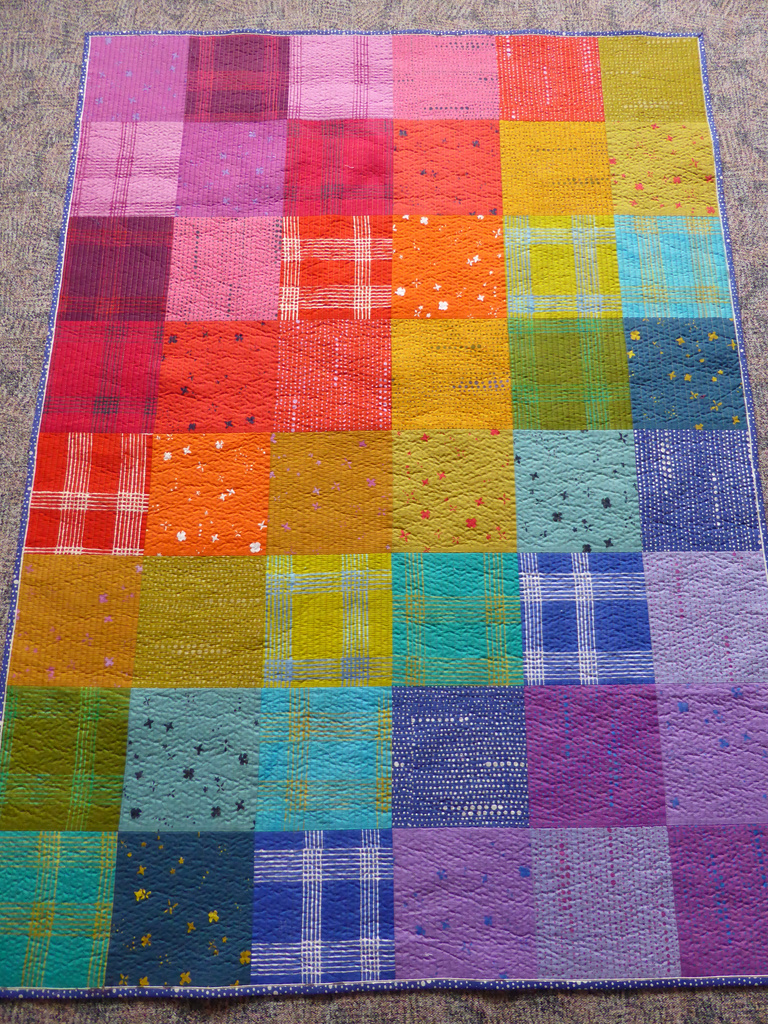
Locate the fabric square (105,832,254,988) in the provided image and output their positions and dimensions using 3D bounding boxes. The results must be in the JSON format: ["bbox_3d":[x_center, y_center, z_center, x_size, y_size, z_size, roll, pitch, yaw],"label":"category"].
[{"bbox_3d":[-0.318,0.625,1.168,0.222,0.012,0.224,0,76,0],"label":"fabric square"}]

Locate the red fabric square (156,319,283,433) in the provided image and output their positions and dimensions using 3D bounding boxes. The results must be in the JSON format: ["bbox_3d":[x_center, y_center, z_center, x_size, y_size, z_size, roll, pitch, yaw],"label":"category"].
[{"bbox_3d":[-0.334,-0.271,1.488,0.233,0.012,0.244,0,75,0],"label":"red fabric square"}]

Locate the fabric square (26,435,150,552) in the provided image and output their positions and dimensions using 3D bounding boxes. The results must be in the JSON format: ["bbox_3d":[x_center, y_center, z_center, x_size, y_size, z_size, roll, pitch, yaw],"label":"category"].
[{"bbox_3d":[-0.562,-0.035,1.427,0.232,0.010,0.242,0,76,1],"label":"fabric square"}]

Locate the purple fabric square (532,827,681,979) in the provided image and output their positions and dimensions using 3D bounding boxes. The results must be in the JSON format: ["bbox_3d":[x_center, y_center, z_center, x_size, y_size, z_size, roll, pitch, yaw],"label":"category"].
[{"bbox_3d":[0.348,0.615,1.169,0.221,0.012,0.221,0,76,0],"label":"purple fabric square"}]

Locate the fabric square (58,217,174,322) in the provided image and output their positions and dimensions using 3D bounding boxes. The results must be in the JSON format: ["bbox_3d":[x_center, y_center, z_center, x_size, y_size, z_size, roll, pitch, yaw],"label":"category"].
[{"bbox_3d":[-0.559,-0.508,1.551,0.224,0.012,0.246,0,75,0],"label":"fabric square"}]

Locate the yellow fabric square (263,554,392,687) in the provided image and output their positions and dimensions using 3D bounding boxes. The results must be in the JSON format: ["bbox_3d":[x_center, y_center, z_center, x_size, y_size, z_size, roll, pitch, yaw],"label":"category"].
[{"bbox_3d":[-0.102,0.197,1.360,0.235,0.010,0.242,0,76,1],"label":"yellow fabric square"}]

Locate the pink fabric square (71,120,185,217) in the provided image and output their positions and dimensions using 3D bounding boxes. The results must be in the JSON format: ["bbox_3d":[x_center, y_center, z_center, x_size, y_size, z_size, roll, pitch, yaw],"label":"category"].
[{"bbox_3d":[-0.491,-0.657,1.421,0.200,0.010,0.214,0,75,1],"label":"pink fabric square"}]

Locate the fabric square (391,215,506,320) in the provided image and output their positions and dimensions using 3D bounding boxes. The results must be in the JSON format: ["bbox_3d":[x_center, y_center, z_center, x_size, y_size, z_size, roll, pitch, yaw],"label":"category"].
[{"bbox_3d":[0.120,-0.449,1.359,0.208,0.010,0.214,0,75,1],"label":"fabric square"}]

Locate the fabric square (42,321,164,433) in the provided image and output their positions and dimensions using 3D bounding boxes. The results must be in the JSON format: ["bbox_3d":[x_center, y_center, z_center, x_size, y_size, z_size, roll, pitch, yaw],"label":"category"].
[{"bbox_3d":[-0.560,-0.271,1.488,0.230,0.010,0.243,0,76,1],"label":"fabric square"}]

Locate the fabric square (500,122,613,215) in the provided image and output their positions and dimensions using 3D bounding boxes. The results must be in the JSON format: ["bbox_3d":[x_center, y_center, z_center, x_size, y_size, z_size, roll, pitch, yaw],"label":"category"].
[{"bbox_3d":[0.349,-0.700,1.502,0.221,0.012,0.224,0,76,0],"label":"fabric square"}]

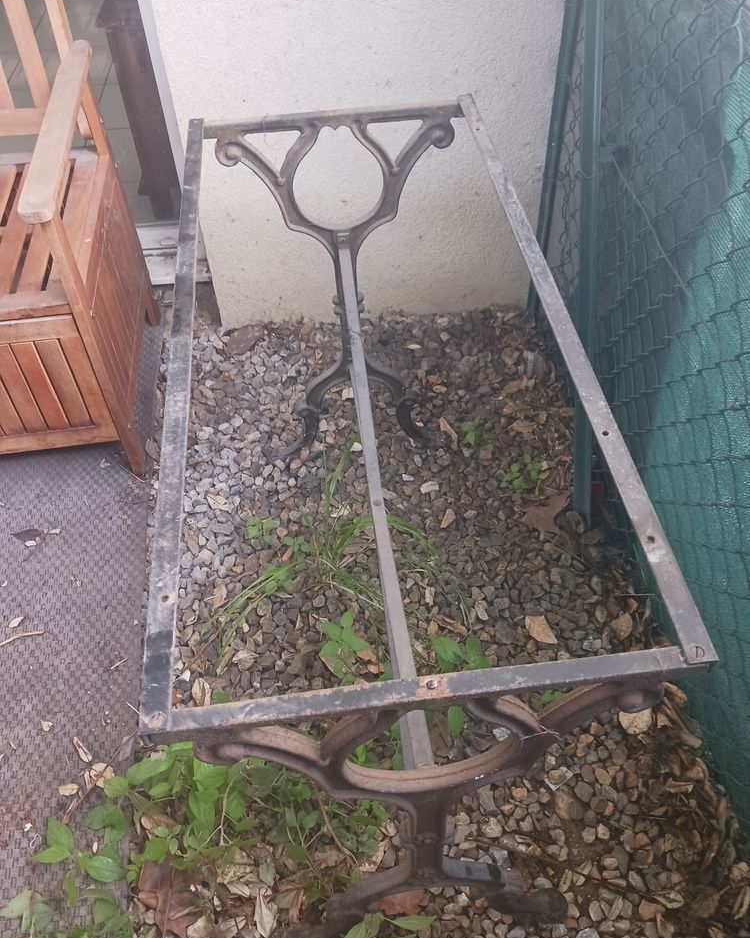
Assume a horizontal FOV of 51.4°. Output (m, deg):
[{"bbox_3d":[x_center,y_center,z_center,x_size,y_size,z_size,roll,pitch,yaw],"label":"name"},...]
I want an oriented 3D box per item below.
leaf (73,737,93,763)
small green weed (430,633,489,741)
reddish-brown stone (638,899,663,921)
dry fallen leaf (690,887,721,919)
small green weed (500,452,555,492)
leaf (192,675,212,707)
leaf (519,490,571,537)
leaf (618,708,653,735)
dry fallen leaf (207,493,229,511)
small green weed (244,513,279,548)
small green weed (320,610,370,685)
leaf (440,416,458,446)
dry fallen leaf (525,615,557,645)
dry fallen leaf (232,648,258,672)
[{"bbox_3d":[-0.469,0.450,1.250,0.014,0.012,0.054,-37,56,-26],"label":"leaf"},{"bbox_3d":[0.137,0.355,1.273,0.093,0.070,0.155,2,49,4],"label":"small green weed"},{"bbox_3d":[0.375,0.600,1.055,0.033,0.020,0.025,13,50,14],"label":"reddish-brown stone"},{"bbox_3d":[0.457,0.600,1.078,0.044,0.014,0.030,-27,53,-19],"label":"dry fallen leaf"},{"bbox_3d":[0.308,0.005,1.579,0.105,0.050,0.080,4,50,6],"label":"small green weed"},{"bbox_3d":[-0.290,0.374,1.305,0.032,0.018,0.055,-3,48,0],"label":"leaf"},{"bbox_3d":[0.355,0.090,1.515,0.129,0.030,0.084,-22,51,-16],"label":"leaf"},{"bbox_3d":[0.418,0.401,1.252,0.054,0.014,0.060,8,50,9],"label":"leaf"},{"bbox_3d":[-0.318,0.068,1.581,0.053,0.012,0.038,3,49,6],"label":"dry fallen leaf"},{"bbox_3d":[-0.221,0.119,1.518,0.064,0.030,0.065,-5,49,-2],"label":"small green weed"},{"bbox_3d":[-0.052,0.300,1.320,0.090,0.080,0.105,-8,49,-4],"label":"small green weed"},{"bbox_3d":[0.158,-0.083,1.677,0.028,0.020,0.085,-14,50,-9],"label":"leaf"},{"bbox_3d":[0.288,0.281,1.359,0.038,0.015,0.062,-12,49,-8],"label":"dry fallen leaf"},{"bbox_3d":[-0.223,0.328,1.342,0.037,0.018,0.030,20,53,20],"label":"dry fallen leaf"}]

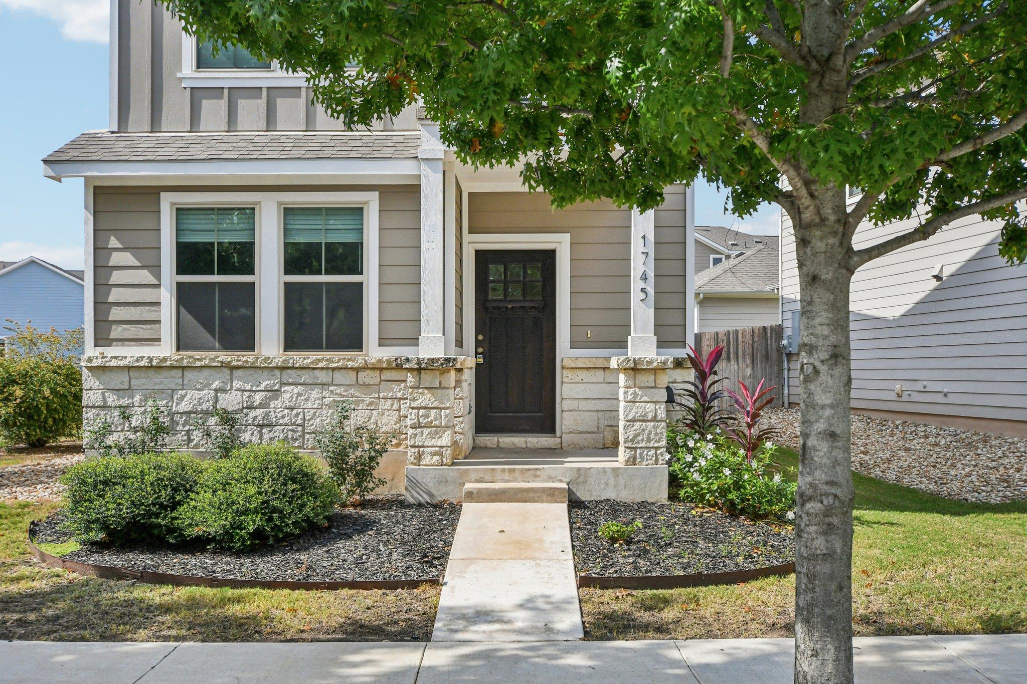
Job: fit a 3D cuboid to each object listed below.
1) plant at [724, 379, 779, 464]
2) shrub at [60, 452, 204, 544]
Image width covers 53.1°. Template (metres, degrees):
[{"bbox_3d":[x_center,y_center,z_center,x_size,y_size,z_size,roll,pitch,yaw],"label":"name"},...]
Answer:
[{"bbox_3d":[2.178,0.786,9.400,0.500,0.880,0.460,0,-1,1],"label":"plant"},{"bbox_3d":[-3.244,1.334,8.750,1.270,0.740,1.150,0,-1,1],"label":"shrub"}]

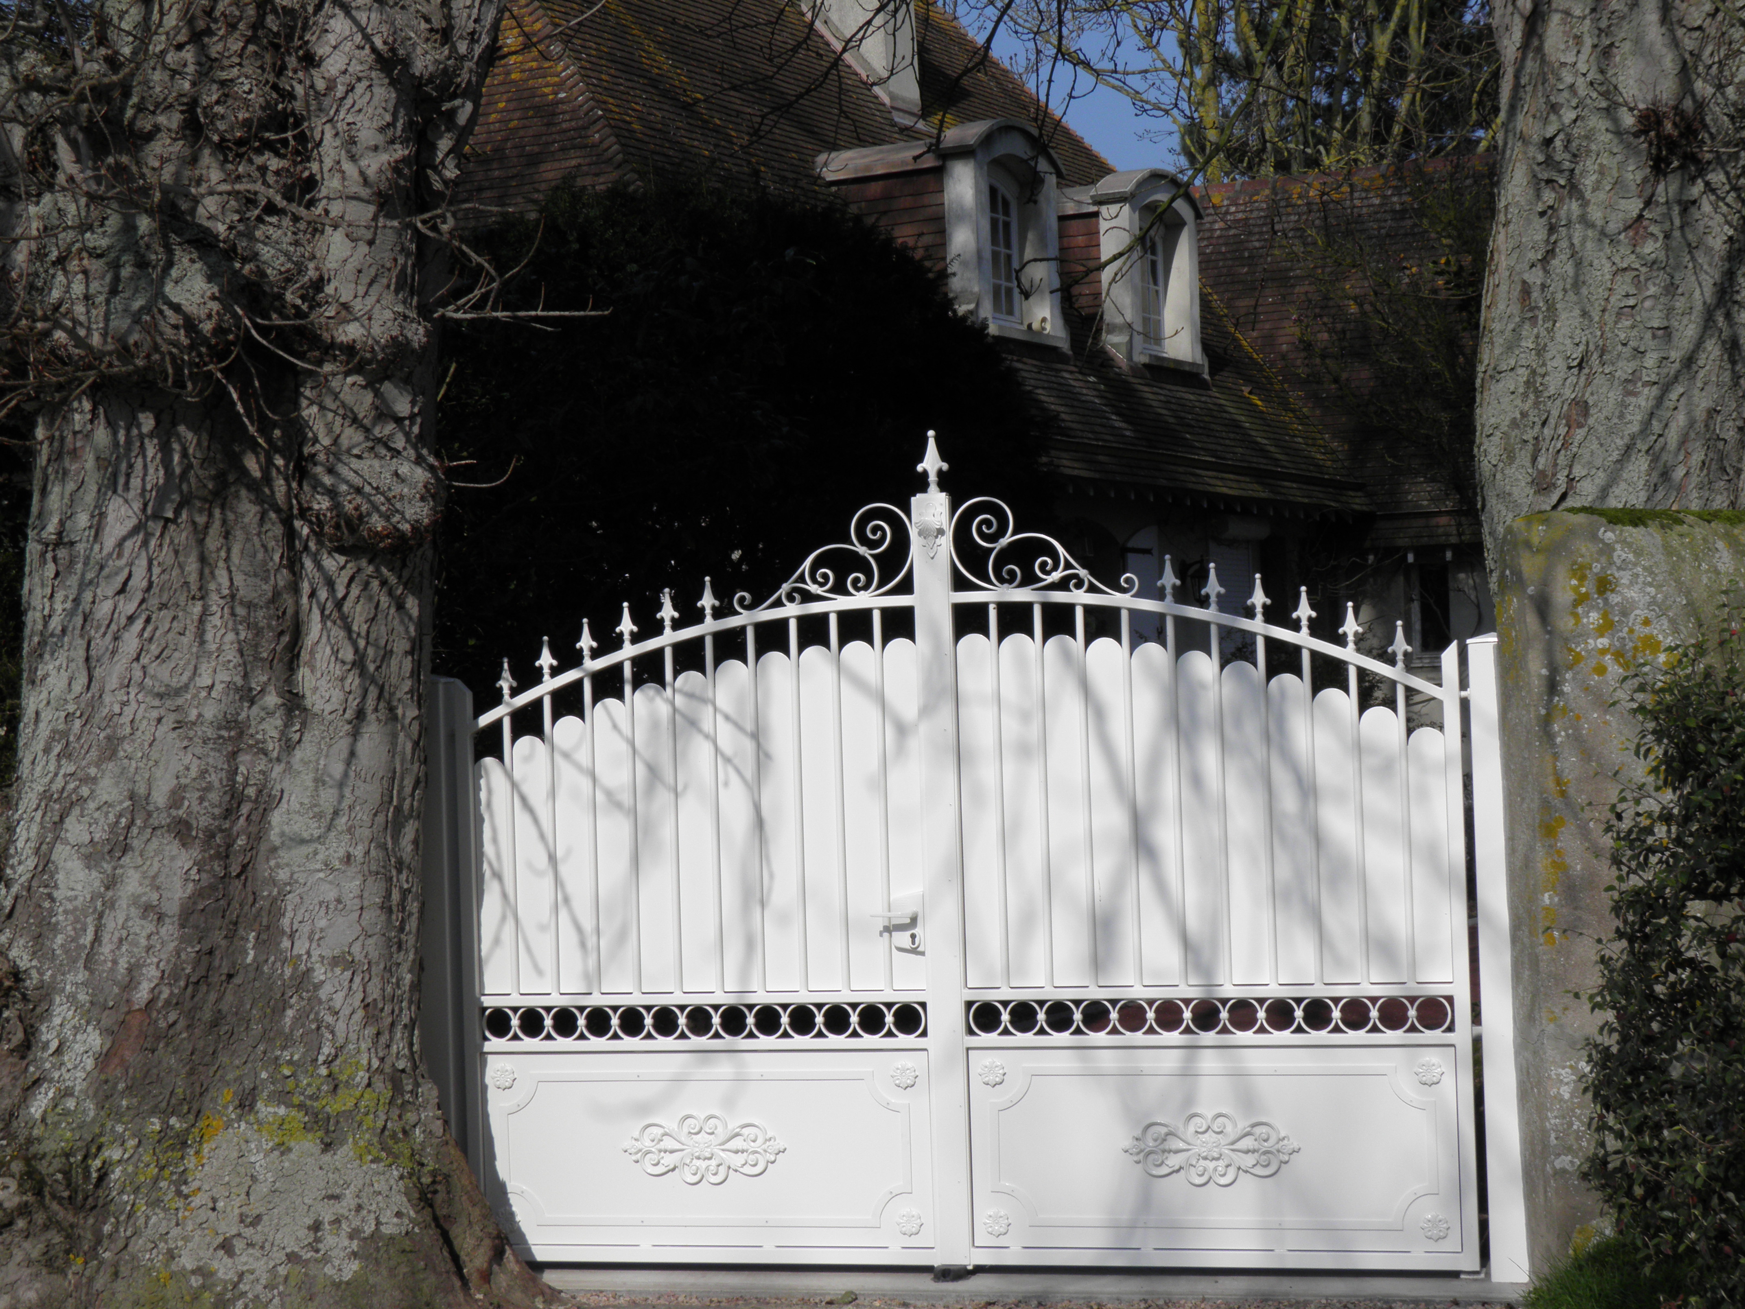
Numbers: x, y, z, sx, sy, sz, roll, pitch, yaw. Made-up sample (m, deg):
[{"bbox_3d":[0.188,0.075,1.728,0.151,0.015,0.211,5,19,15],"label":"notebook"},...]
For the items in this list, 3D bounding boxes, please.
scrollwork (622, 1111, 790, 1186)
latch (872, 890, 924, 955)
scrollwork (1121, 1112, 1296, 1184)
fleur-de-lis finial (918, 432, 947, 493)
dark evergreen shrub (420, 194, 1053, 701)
[{"bbox_3d":[-0.487,1.439,9.089,0.493,0.204,0.020,-2,-2,14],"label":"scrollwork"},{"bbox_3d":[0.078,0.764,8.934,0.142,0.175,0.065,-2,-2,14],"label":"latch"},{"bbox_3d":[0.946,1.380,8.718,0.493,0.204,0.020,-2,-2,14],"label":"scrollwork"},{"bbox_3d":[0.173,-0.551,8.980,0.093,0.180,0.036,-2,-2,14],"label":"fleur-de-lis finial"},{"bbox_3d":[-1.052,-0.185,16.506,3.900,4.510,3.400,-2,-2,14],"label":"dark evergreen shrub"}]

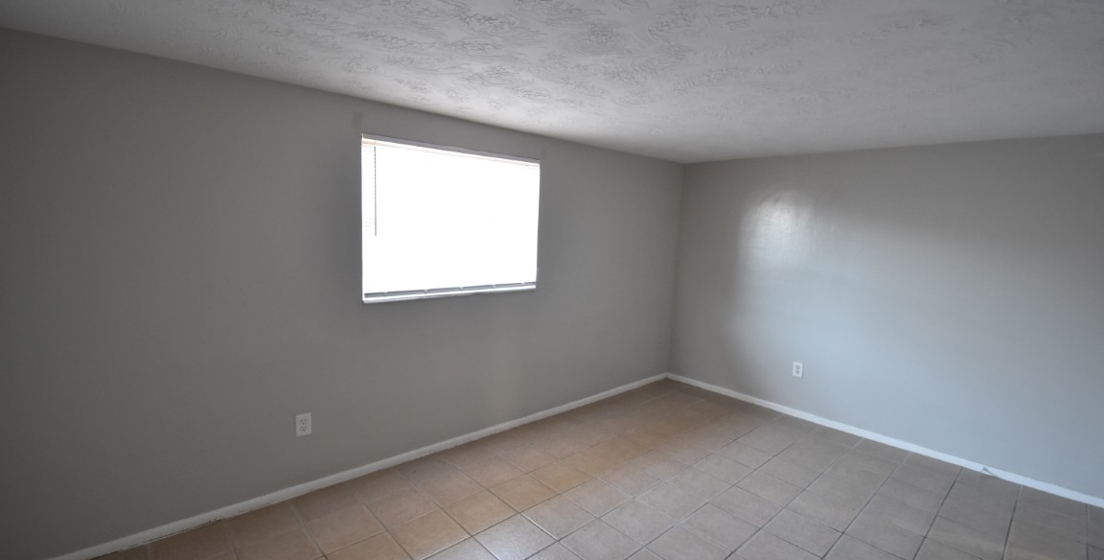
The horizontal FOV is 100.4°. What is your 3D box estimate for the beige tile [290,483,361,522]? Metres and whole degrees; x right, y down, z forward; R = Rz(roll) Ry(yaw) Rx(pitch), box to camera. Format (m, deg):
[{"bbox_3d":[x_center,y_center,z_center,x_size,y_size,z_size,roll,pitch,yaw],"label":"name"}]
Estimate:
[{"bbox_3d":[-1.293,1.282,2.657,0.306,0.010,0.306,-2,7,-42],"label":"beige tile"}]

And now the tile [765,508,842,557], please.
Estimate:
[{"bbox_3d":[1.373,1.382,2.536,0.306,0.010,0.306,-2,7,-42],"label":"tile"}]

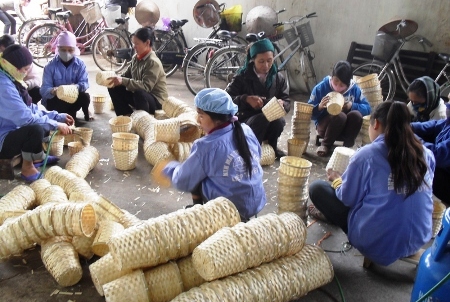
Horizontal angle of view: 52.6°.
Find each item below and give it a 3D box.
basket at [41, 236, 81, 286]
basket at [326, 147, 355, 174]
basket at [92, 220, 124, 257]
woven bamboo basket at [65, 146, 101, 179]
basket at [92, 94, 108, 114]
[{"bbox_3d":[-0.762,0.528,2.164,0.175,0.175,0.210,-18,38,-25],"label":"basket"},{"bbox_3d":[0.685,0.064,2.630,0.180,0.155,0.180,11,24,-5],"label":"basket"},{"bbox_3d":[-0.632,0.469,2.470,0.165,0.165,0.190,5,39,4],"label":"basket"},{"bbox_3d":[-1.028,0.080,3.389,0.160,0.160,0.400,1,20,3],"label":"woven bamboo basket"},{"bbox_3d":[-1.357,-0.497,4.924,0.142,0.172,0.142,3,20,0],"label":"basket"}]

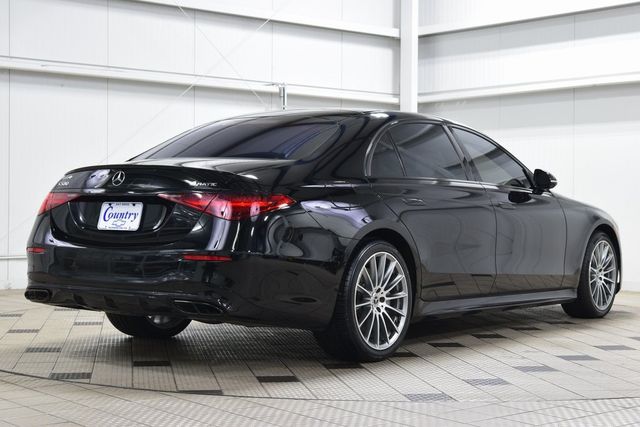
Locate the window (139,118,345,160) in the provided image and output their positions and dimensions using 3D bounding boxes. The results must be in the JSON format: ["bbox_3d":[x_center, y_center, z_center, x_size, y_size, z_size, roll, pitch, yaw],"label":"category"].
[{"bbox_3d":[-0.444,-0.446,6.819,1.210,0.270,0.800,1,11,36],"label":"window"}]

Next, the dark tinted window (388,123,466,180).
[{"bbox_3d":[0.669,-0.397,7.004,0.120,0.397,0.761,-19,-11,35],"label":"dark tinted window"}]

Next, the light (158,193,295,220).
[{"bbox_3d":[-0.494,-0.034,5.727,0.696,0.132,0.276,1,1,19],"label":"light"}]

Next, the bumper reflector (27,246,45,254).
[{"bbox_3d":[-1.608,0.205,6.348,0.035,0.036,0.260,0,1,-37],"label":"bumper reflector"}]

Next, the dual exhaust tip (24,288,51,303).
[{"bbox_3d":[-1.573,0.462,6.346,0.260,0.078,0.100,1,1,44],"label":"dual exhaust tip"}]

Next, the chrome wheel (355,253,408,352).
[{"bbox_3d":[0.264,0.491,6.357,0.220,0.560,0.560,1,1,36],"label":"chrome wheel"}]

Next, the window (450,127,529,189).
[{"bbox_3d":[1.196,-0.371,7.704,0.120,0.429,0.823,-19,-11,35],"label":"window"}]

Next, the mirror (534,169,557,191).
[{"bbox_3d":[1.606,-0.229,7.999,0.195,0.160,0.140,1,1,36],"label":"mirror"}]

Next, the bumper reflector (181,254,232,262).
[{"bbox_3d":[-0.554,0.224,5.580,0.260,0.036,0.035,1,1,19],"label":"bumper reflector"}]

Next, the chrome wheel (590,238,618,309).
[{"bbox_3d":[2.158,0.479,8.956,0.220,0.560,0.560,1,1,36],"label":"chrome wheel"}]

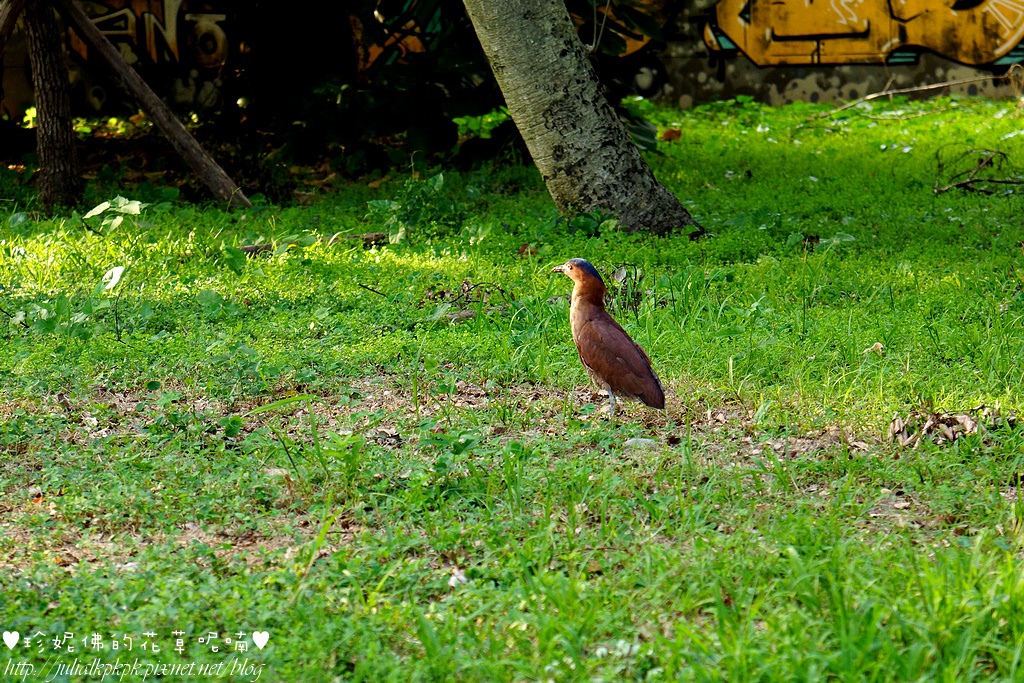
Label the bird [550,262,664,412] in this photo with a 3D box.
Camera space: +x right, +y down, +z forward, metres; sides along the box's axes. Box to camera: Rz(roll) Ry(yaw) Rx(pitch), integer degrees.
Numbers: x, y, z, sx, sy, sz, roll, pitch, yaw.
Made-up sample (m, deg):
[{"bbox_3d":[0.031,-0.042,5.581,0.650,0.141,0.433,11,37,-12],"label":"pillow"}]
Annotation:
[{"bbox_3d":[0.225,-0.005,10.400,0.265,0.375,0.140,1,6,7],"label":"bird"}]

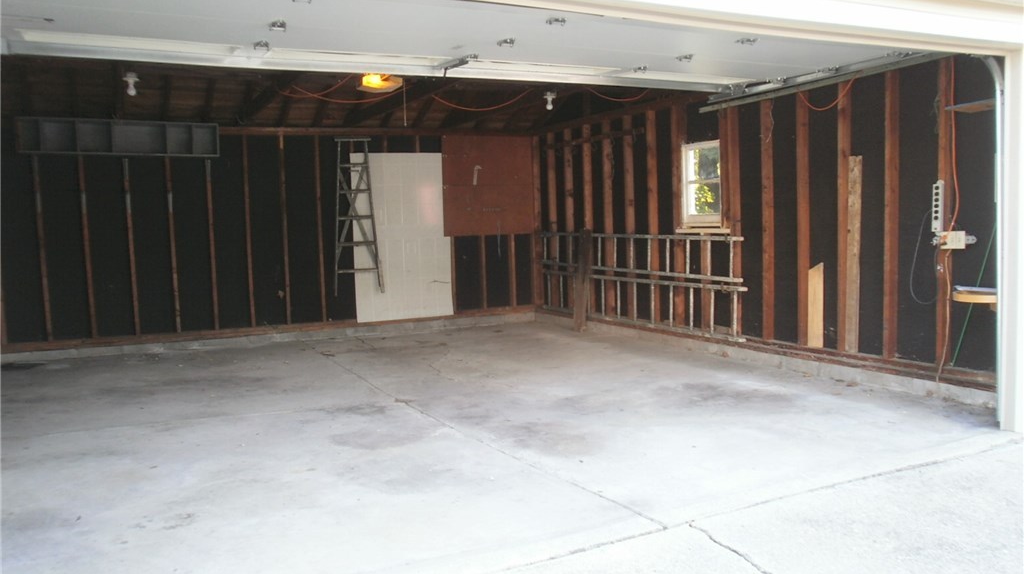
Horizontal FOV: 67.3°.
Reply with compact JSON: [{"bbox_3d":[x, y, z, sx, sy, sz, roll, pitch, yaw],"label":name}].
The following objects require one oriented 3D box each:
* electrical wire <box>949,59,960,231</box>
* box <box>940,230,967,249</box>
[{"bbox_3d":[2.771,-0.892,4.827,0.040,1.091,0.061,-4,5,-25],"label":"electrical wire"},{"bbox_3d":[2.782,-0.295,4.838,0.061,0.116,0.141,-4,5,-25],"label":"box"}]

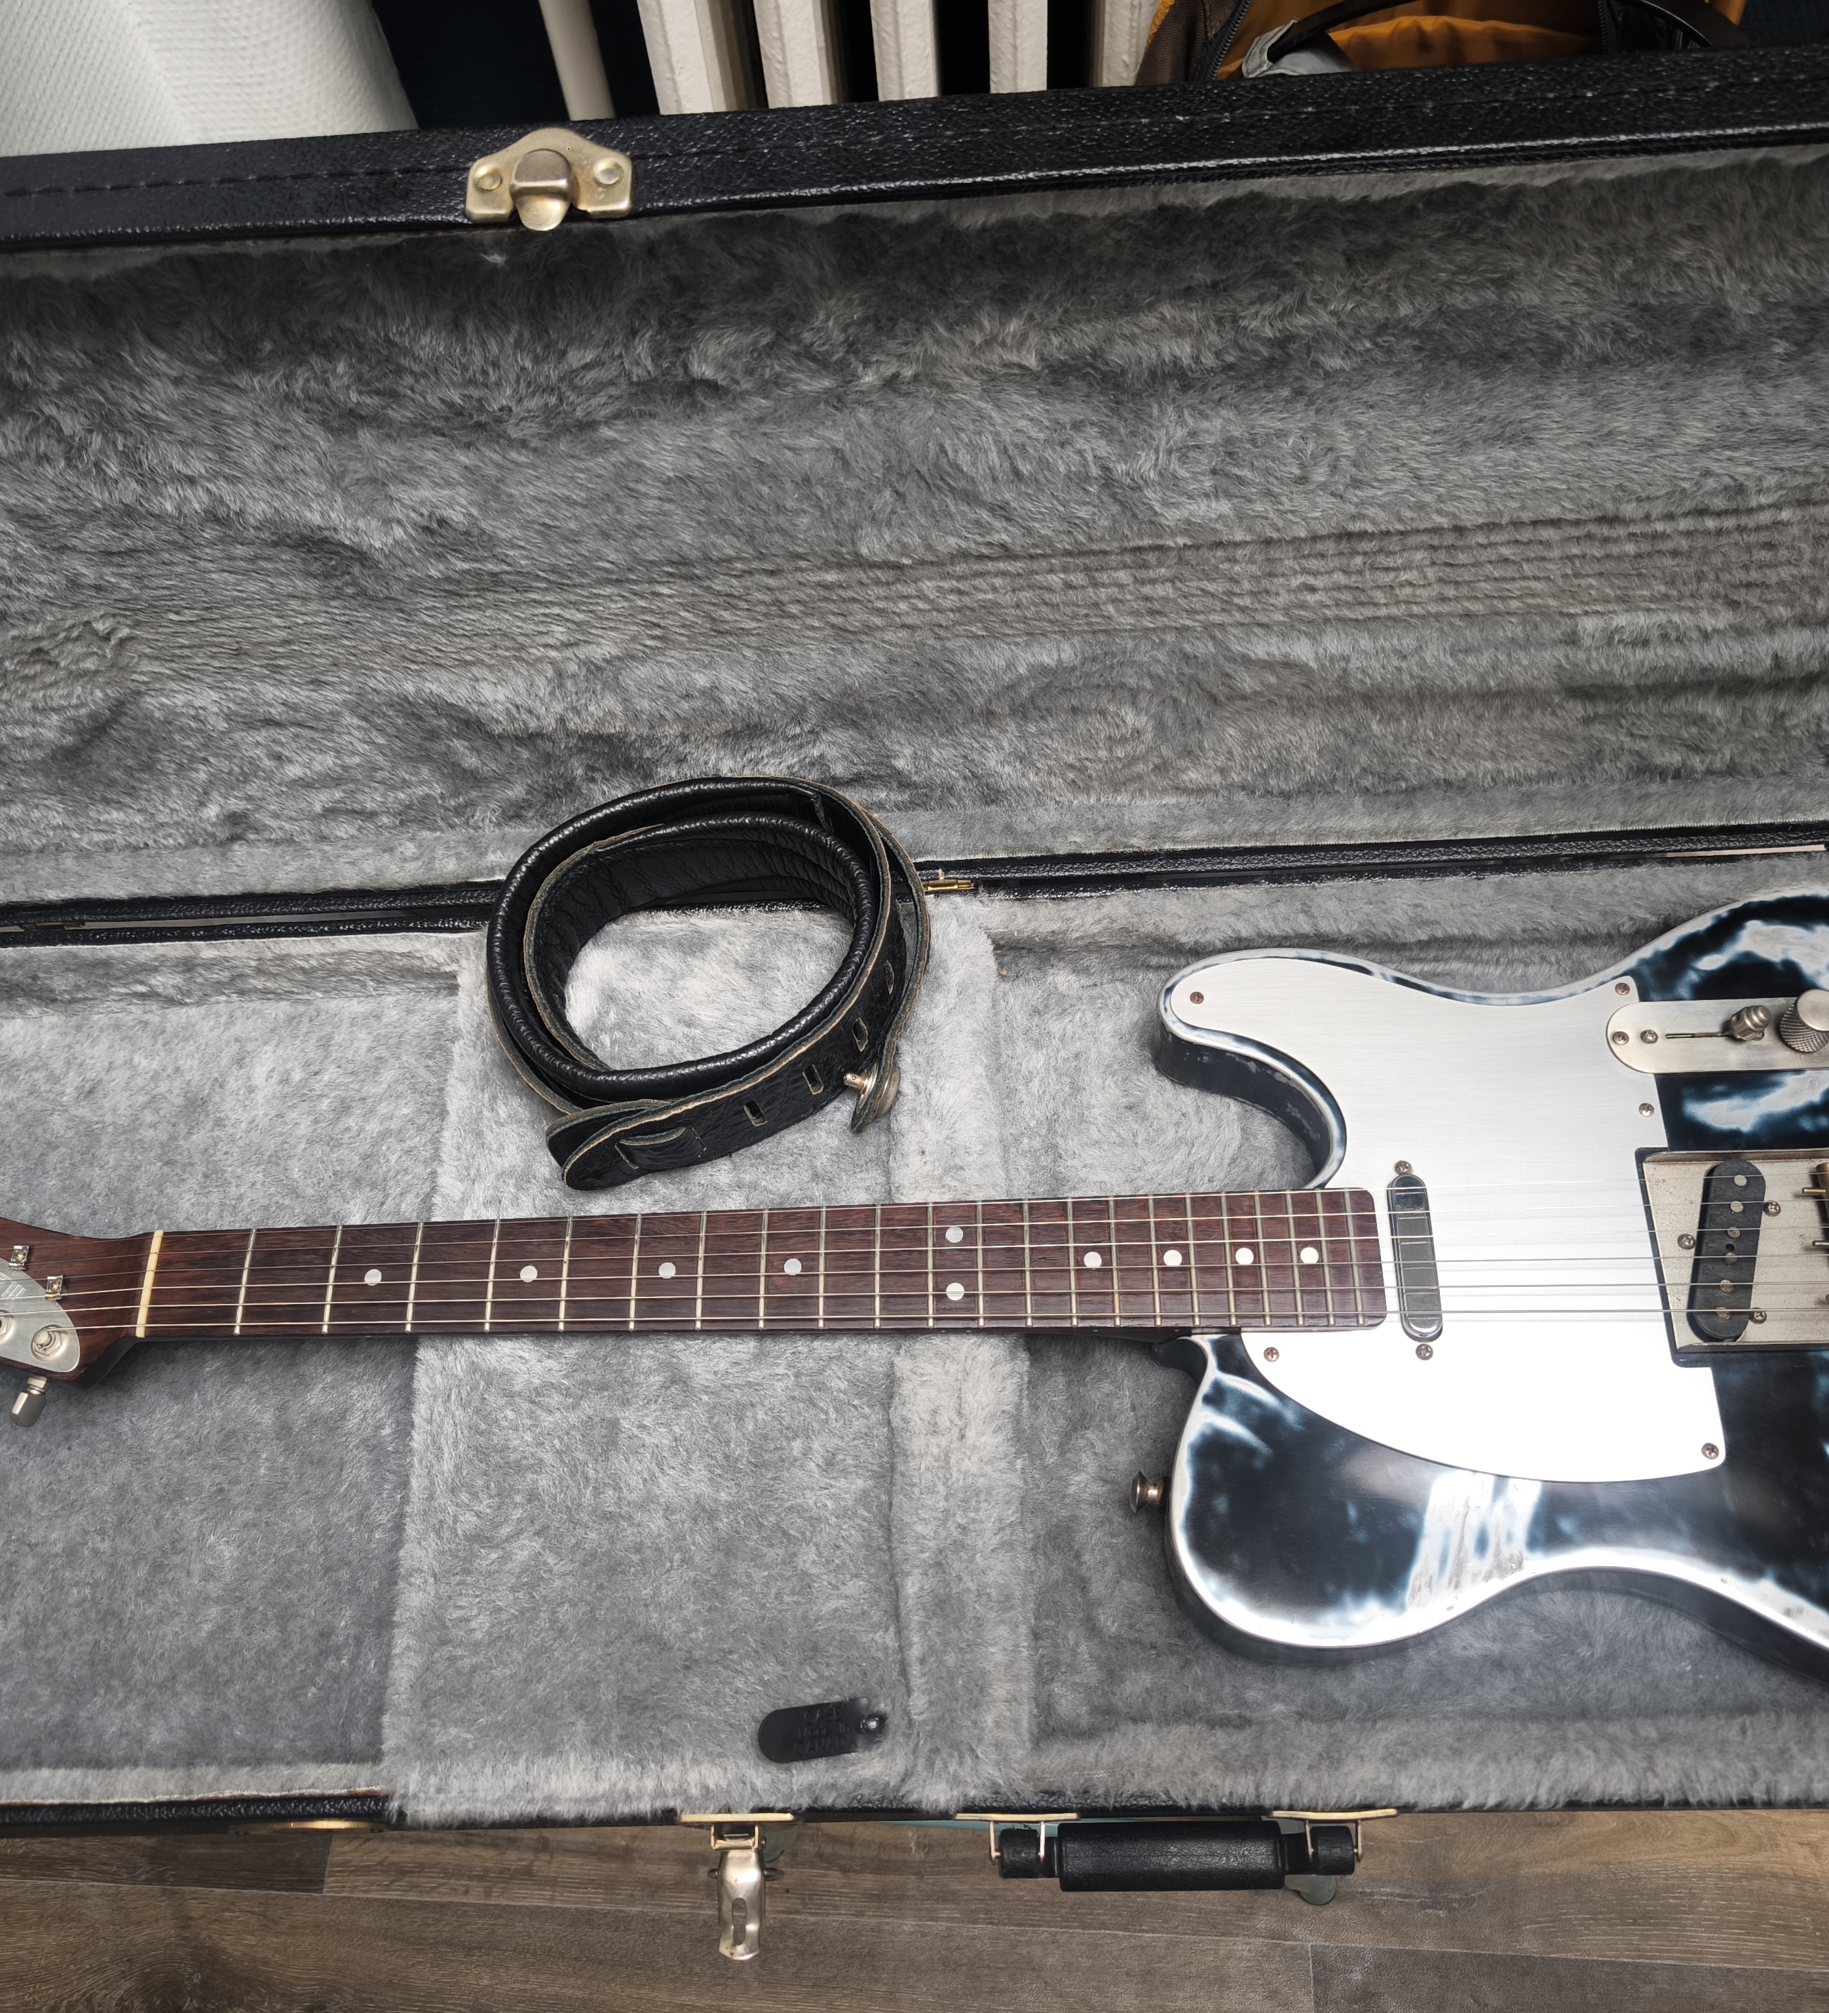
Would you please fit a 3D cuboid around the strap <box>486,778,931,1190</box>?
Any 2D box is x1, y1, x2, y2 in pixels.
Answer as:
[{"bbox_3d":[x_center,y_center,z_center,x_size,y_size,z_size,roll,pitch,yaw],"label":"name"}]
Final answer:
[{"bbox_3d":[-0.080,-0.008,0.756,0.175,0.070,0.152,-2,63,3],"label":"strap"}]

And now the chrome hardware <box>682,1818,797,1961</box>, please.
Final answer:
[{"bbox_3d":[-0.059,0.297,0.628,0.038,0.028,0.045,-2,63,3],"label":"chrome hardware"}]

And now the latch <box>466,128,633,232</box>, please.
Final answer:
[{"bbox_3d":[-0.090,-0.207,0.457,0.041,0.011,0.031,-2,66,3],"label":"latch"}]

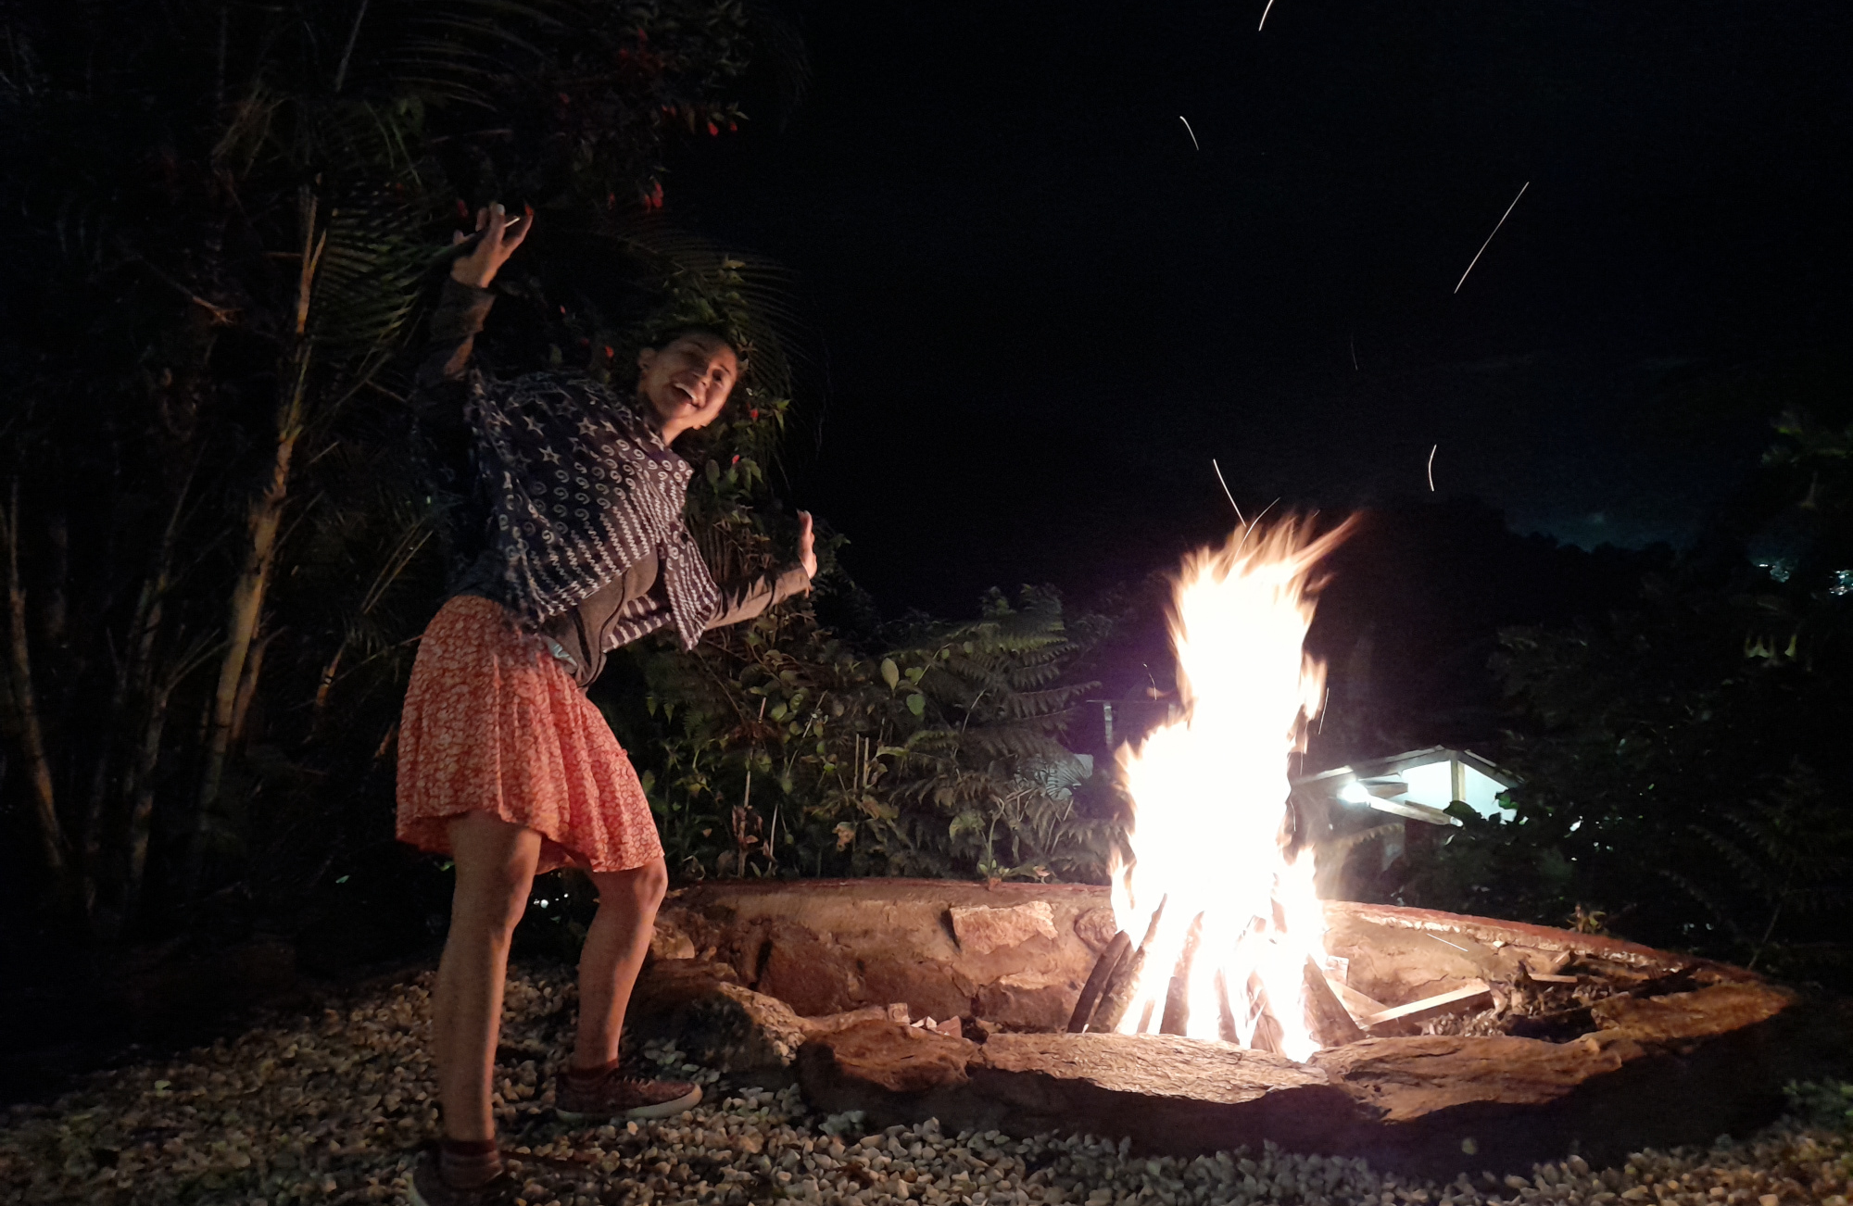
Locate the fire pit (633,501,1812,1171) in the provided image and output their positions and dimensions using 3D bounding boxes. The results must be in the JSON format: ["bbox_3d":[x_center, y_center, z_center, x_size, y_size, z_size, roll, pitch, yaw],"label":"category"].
[{"bbox_3d":[0.660,0.413,3.429,2.700,1.250,2.450,0,-4,0],"label":"fire pit"}]

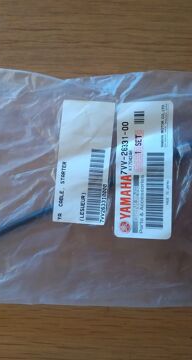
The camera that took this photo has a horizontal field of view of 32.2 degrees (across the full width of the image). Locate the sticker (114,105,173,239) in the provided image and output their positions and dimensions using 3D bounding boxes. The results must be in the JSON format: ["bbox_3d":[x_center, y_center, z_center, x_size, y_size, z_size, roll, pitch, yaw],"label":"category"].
[{"bbox_3d":[0.030,-0.007,0.207,0.035,0.003,0.085,1,87,1],"label":"sticker"}]

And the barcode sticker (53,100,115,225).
[{"bbox_3d":[-0.007,-0.011,0.208,0.032,0.003,0.077,4,87,1],"label":"barcode sticker"}]

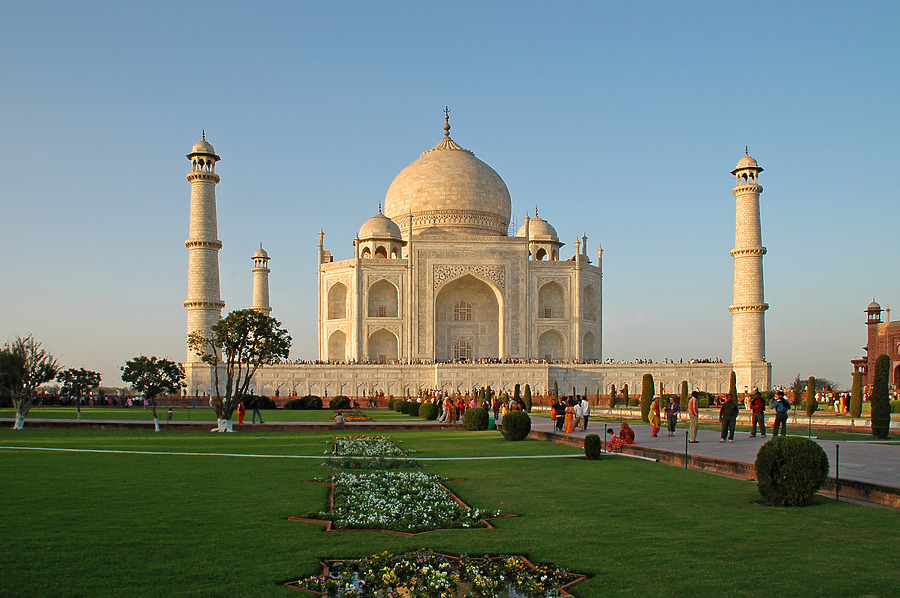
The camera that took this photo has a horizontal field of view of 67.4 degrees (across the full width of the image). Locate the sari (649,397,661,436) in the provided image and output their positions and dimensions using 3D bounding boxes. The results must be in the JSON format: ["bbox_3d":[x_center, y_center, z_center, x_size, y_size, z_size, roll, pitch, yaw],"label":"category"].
[{"bbox_3d":[8.419,4.796,27.626,0.450,1.667,0.500,-2,-9,12],"label":"sari"}]

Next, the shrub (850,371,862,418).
[{"bbox_3d":[28.484,6.729,47.249,0.806,3.281,0.806,0,-9,0],"label":"shrub"}]

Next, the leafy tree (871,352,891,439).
[{"bbox_3d":[17.078,3.872,26.750,0.774,3.298,0.774,0,-9,0],"label":"leafy tree"}]

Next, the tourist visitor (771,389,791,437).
[{"bbox_3d":[12.284,4.329,25.100,0.660,1.750,0.400,-4,-9,22],"label":"tourist visitor"}]

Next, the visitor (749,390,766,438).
[{"bbox_3d":[11.720,4.425,25.700,0.580,1.720,0.380,-4,-9,25],"label":"visitor"}]

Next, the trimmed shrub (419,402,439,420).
[{"bbox_3d":[-1.638,8.699,52.099,1.507,1.311,1.507,0,-9,0],"label":"trimmed shrub"}]

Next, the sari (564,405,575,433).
[{"bbox_3d":[5.419,5.405,30.500,0.500,1.380,0.380,-3,-9,20],"label":"sari"}]

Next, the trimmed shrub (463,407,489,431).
[{"bbox_3d":[1.555,7.261,40.800,1.550,1.420,1.550,-1,-9,9],"label":"trimmed shrub"}]

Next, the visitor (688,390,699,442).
[{"bbox_3d":[8.244,3.997,22.800,0.360,1.720,0.480,1,-9,-9],"label":"visitor"}]

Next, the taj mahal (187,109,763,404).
[{"bbox_3d":[-0.090,-11.180,157.160,97.000,68.000,97.000,1,-9,-9],"label":"taj mahal"}]

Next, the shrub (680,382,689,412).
[{"bbox_3d":[23.648,9.832,68.000,0.750,3.200,0.750,-1,-9,9],"label":"shrub"}]

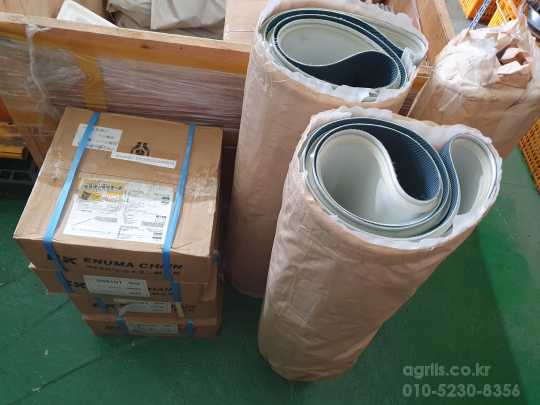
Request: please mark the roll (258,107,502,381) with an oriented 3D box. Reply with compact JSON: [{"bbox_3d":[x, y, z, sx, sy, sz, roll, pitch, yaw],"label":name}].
[{"bbox_3d":[0.210,0.190,1.145,0.435,0.927,0.356,-20,58,-20],"label":"roll"}]

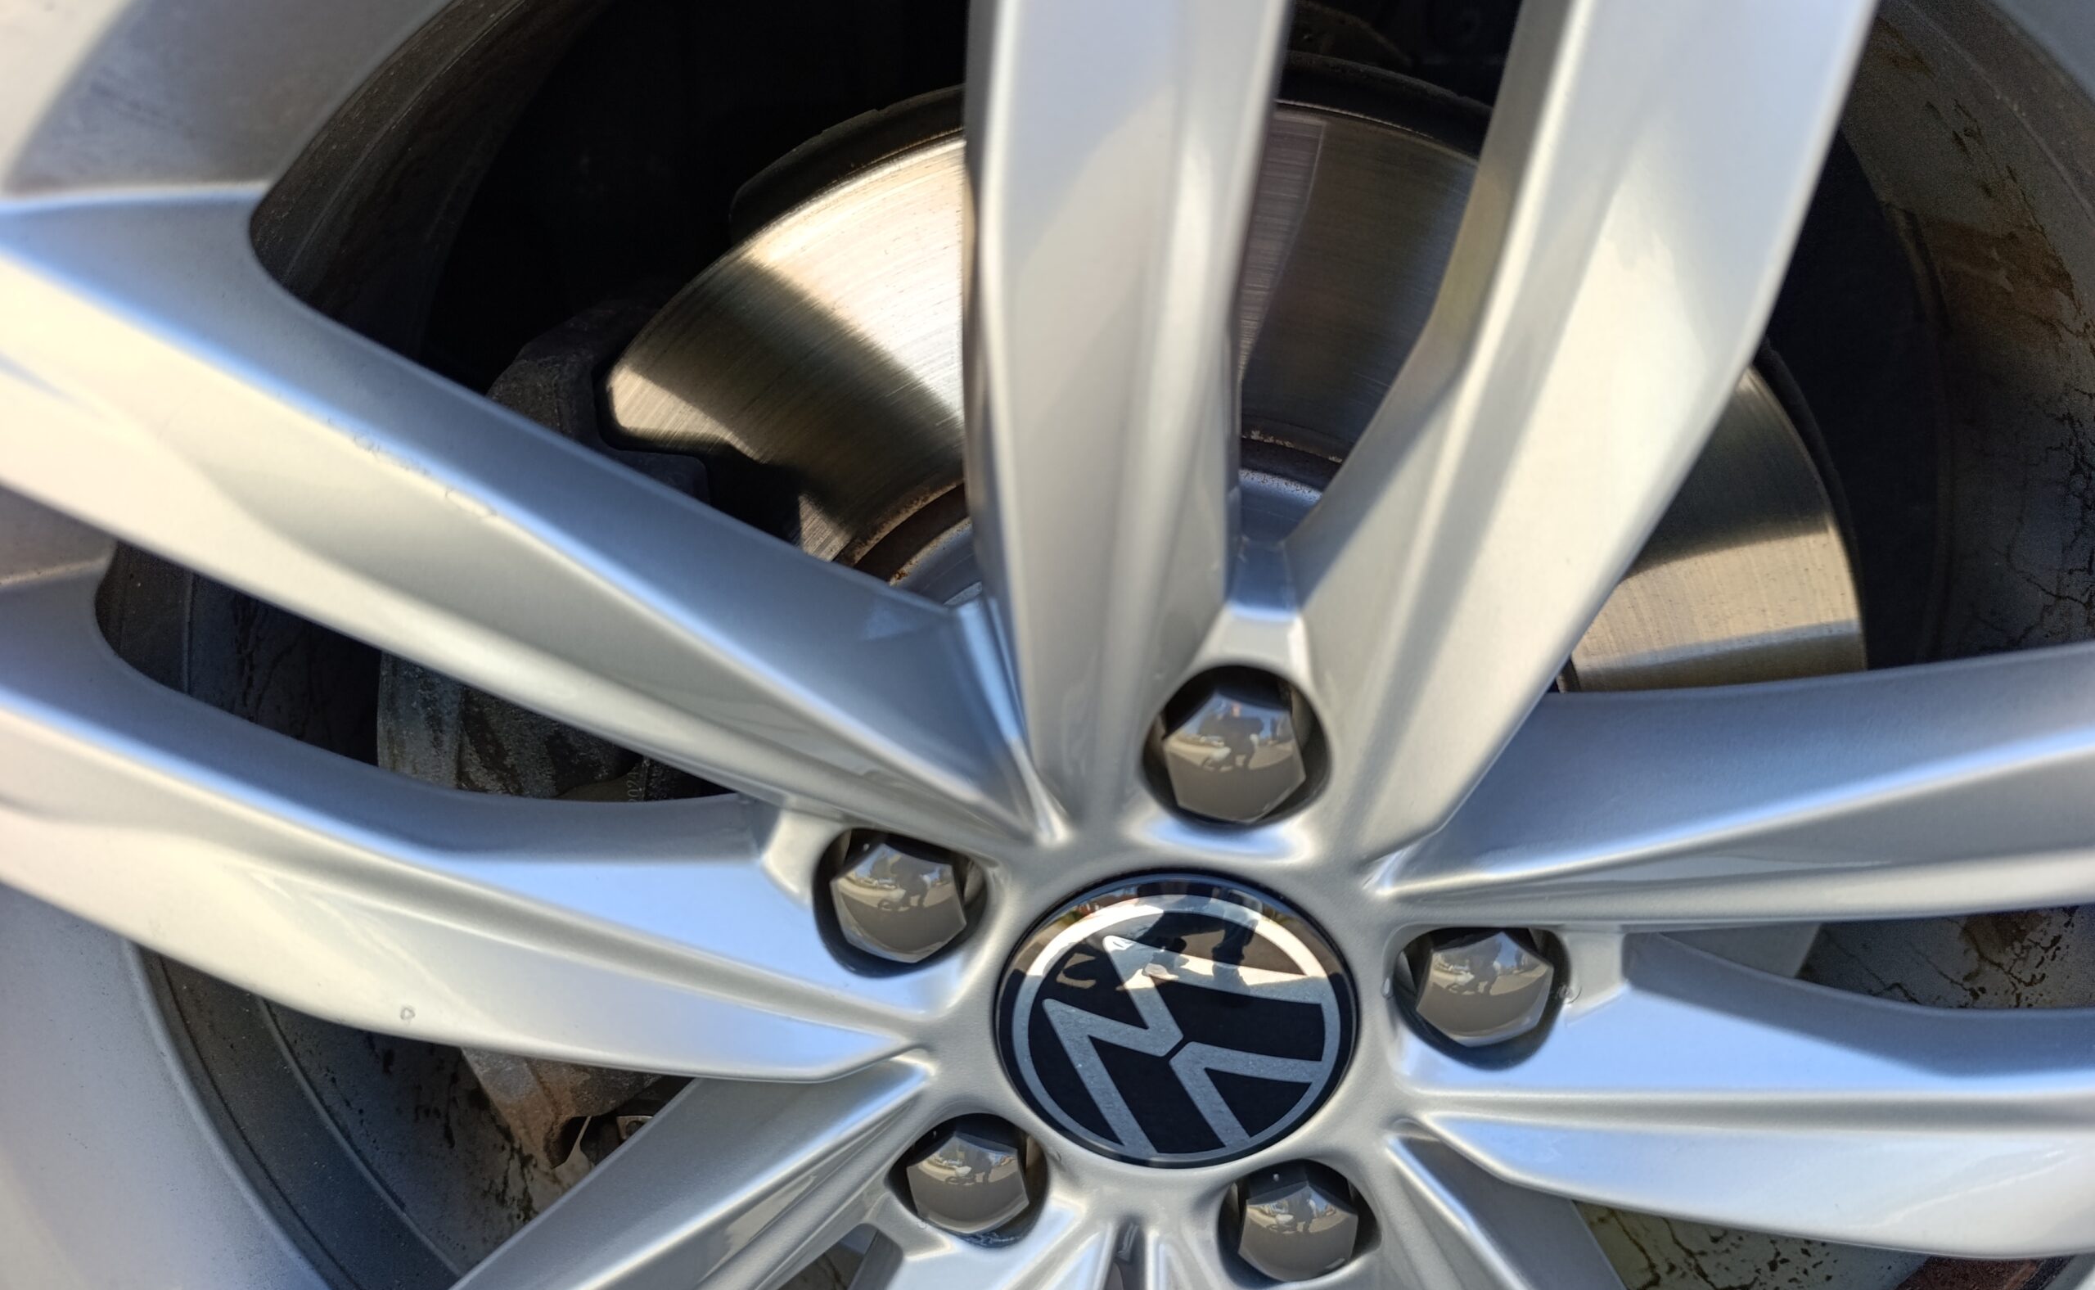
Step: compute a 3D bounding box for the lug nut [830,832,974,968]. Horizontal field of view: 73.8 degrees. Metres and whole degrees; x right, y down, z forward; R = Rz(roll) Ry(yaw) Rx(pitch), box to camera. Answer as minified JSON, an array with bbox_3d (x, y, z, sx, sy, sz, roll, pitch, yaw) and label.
[{"bbox_3d":[-0.026,0.044,0.255,0.025,0.025,0.019,0,23,3],"label":"lug nut"}]

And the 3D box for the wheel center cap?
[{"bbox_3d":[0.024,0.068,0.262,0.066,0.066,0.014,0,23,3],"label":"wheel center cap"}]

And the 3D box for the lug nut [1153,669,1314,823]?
[{"bbox_3d":[0.032,0.017,0.240,0.025,0.025,0.019,0,23,3],"label":"lug nut"}]

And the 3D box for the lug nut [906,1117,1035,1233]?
[{"bbox_3d":[-0.015,0.104,0.280,0.025,0.025,0.019,0,23,3],"label":"lug nut"}]

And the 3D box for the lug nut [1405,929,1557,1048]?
[{"bbox_3d":[0.079,0.060,0.256,0.025,0.025,0.019,0,23,3],"label":"lug nut"}]

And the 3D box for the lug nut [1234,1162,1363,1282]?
[{"bbox_3d":[0.050,0.114,0.281,0.025,0.025,0.019,0,23,3],"label":"lug nut"}]

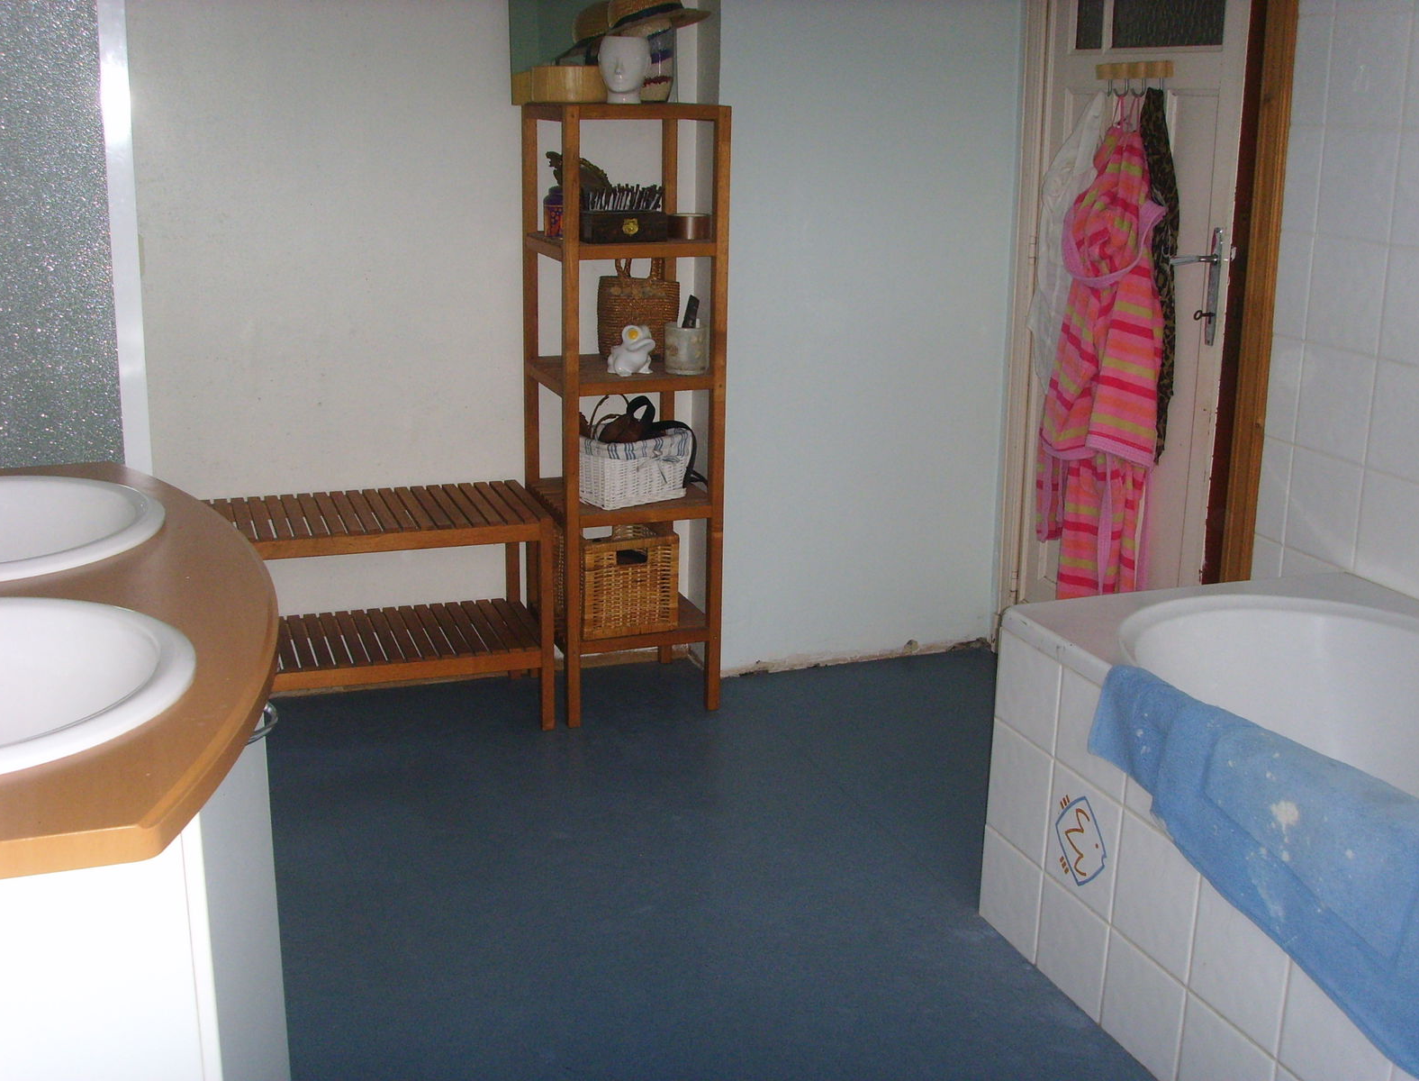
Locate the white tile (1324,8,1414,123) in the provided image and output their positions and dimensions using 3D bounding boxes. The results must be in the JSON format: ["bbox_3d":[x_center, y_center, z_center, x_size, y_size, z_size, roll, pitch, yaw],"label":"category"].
[{"bbox_3d":[1.161,-0.826,2.859,0.010,0.197,0.196,-4,16,-19],"label":"white tile"}]

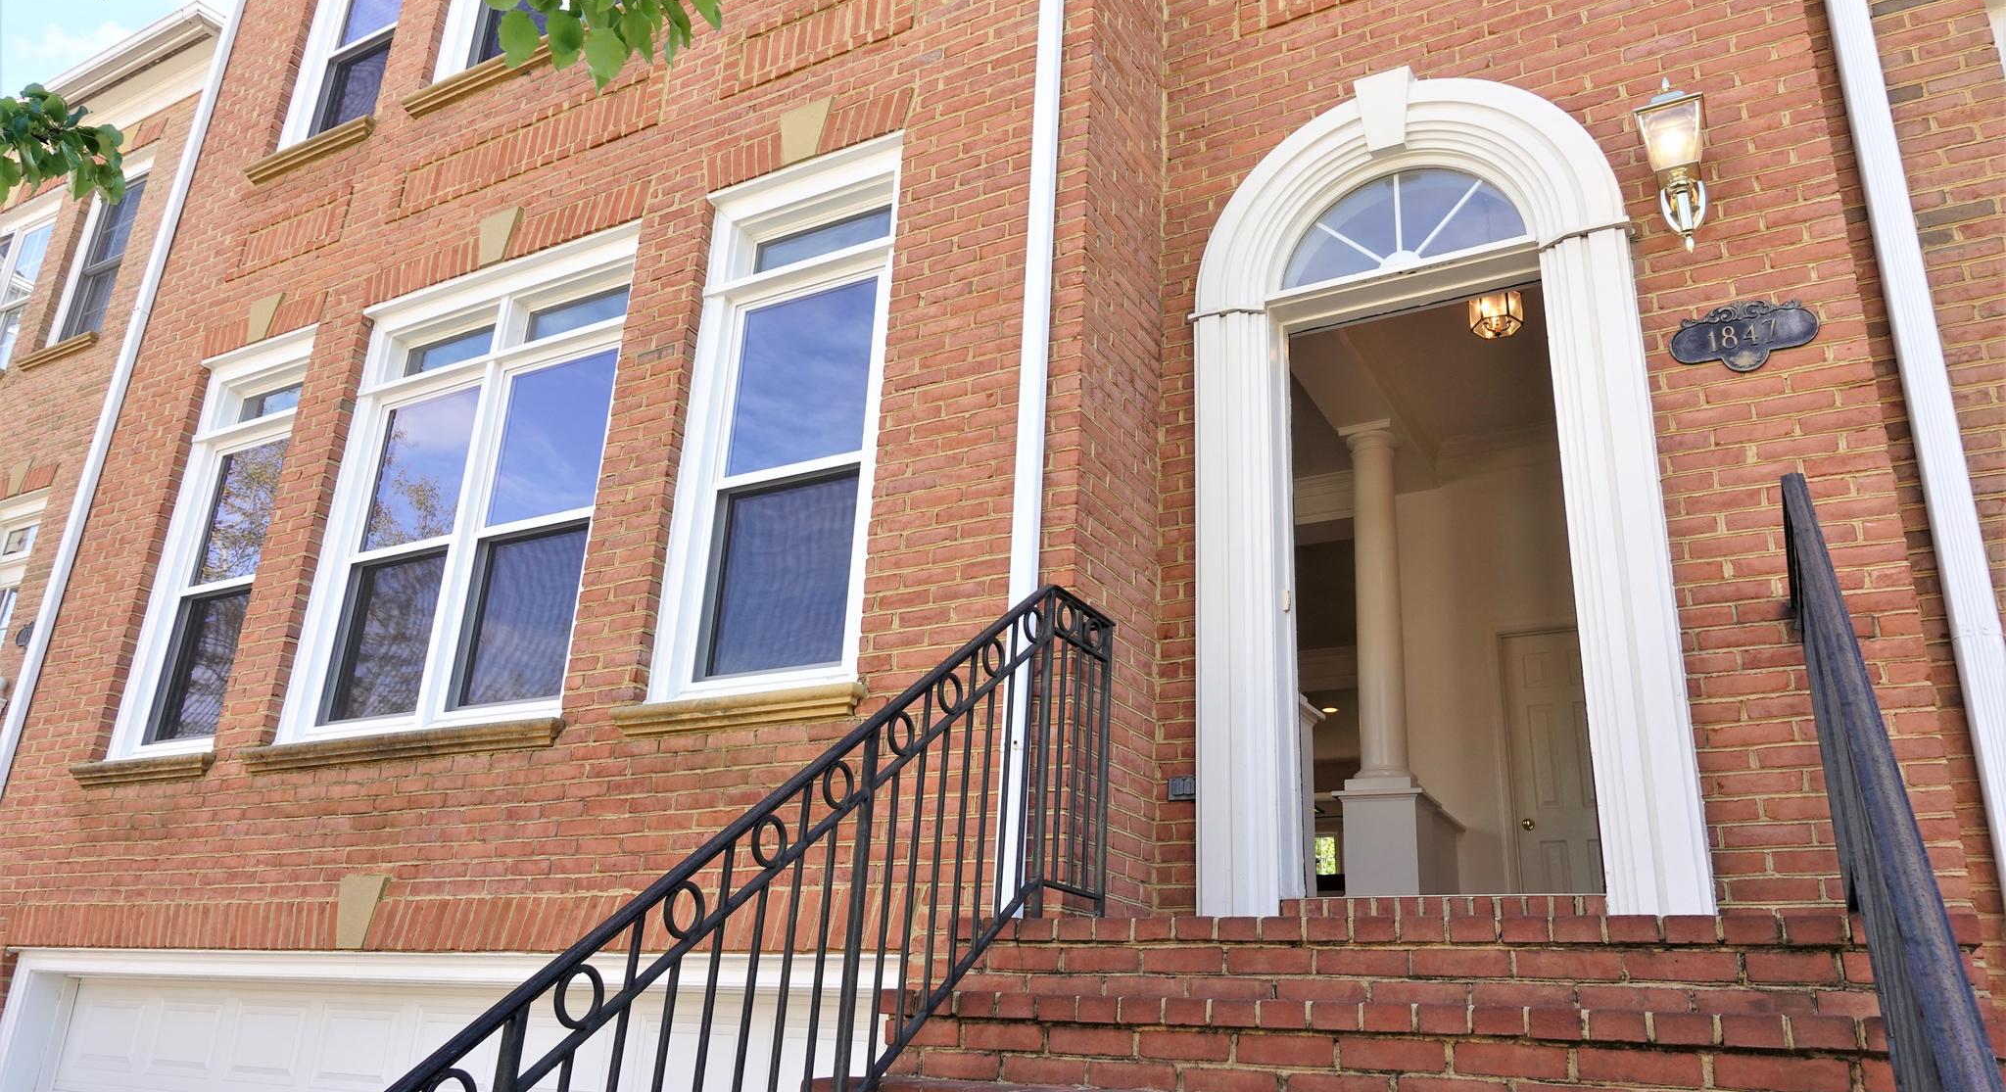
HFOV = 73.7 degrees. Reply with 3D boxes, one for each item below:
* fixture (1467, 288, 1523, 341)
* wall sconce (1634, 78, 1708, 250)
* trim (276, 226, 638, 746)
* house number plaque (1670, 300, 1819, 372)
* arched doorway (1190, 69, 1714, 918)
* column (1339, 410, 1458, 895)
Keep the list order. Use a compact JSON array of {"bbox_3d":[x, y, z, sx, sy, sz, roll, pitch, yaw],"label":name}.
[{"bbox_3d":[2.421,-1.176,6.569,0.240,0.310,0.240,-9,-23,29],"label":"fixture"},{"bbox_3d":[2.066,-1.159,4.091,0.200,0.610,0.260,-9,-23,29],"label":"wall sconce"},{"bbox_3d":[-2.379,-0.256,5.947,1.860,2.190,0.150,-9,-23,29],"label":"trim"},{"bbox_3d":[2.185,-0.623,3.949,0.390,0.235,0.025,-9,-23,29],"label":"house number plaque"},{"bbox_3d":[1.315,-0.257,4.327,1.460,3.020,0.250,-9,-23,29],"label":"arched doorway"},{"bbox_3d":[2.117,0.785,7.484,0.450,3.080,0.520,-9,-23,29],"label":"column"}]

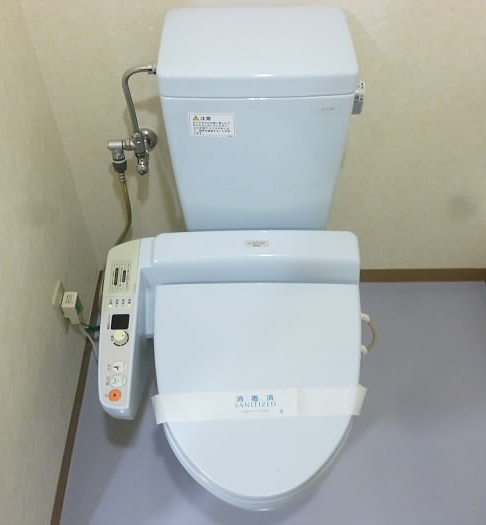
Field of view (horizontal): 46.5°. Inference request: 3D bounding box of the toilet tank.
[{"bbox_3d":[0.022,-0.236,1.097,0.316,0.440,0.195,0,52,-1],"label":"toilet tank"}]

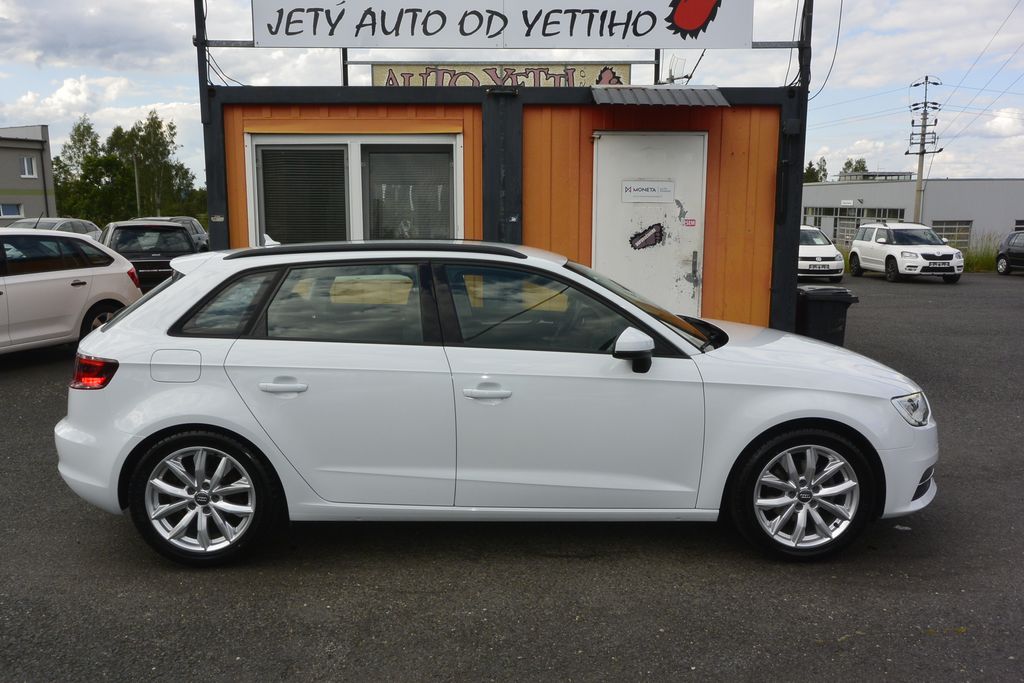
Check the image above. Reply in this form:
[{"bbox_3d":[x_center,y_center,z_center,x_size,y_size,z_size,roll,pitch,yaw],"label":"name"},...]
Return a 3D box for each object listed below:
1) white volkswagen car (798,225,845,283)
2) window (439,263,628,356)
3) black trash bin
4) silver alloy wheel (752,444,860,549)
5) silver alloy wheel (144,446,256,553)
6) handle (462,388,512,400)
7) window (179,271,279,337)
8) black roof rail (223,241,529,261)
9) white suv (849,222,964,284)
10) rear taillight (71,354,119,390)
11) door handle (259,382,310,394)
[{"bbox_3d":[8.140,-2.551,22.265,1.780,1.540,4.400,0,8,3],"label":"white volkswagen car"},{"bbox_3d":[0.122,-0.147,3.357,0.820,0.410,0.060,0,-14,-2],"label":"window"},{"bbox_3d":[2.736,0.005,6.934,0.550,0.950,0.490,1,8,8],"label":"black trash bin"},{"bbox_3d":[1.295,0.673,3.461,0.470,0.470,0.180,0,8,-2],"label":"silver alloy wheel"},{"bbox_3d":[-1.343,0.670,3.395,0.470,0.470,0.190,0,8,-2],"label":"silver alloy wheel"},{"bbox_3d":[-0.104,0.222,3.273,0.215,0.043,0.048,0,8,-2],"label":"handle"},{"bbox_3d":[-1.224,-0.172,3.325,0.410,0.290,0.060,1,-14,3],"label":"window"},{"bbox_3d":[-0.613,-0.405,3.470,1.366,0.073,0.060,0,9,-1],"label":"black roof rail"},{"bbox_3d":[11.450,-2.670,22.400,1.790,1.680,4.220,1,9,3],"label":"white suv"},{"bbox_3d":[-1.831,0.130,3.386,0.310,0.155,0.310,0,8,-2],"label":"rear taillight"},{"bbox_3d":[-0.962,0.196,3.242,0.212,0.043,0.048,0,8,-2],"label":"door handle"}]

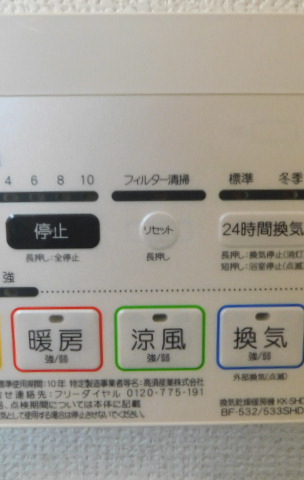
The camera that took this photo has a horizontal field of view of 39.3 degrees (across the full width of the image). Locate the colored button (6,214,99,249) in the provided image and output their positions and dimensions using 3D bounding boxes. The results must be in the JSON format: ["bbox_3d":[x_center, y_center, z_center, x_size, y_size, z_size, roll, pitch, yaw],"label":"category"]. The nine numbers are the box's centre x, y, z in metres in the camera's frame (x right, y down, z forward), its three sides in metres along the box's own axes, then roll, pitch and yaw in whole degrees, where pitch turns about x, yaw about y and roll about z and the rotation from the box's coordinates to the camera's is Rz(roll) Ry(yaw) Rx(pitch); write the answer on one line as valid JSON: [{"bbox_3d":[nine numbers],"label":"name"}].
[{"bbox_3d":[-0.029,-0.003,0.126,0.027,0.010,0.004,-1,7,-1],"label":"colored button"}]

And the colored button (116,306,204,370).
[{"bbox_3d":[0.003,0.030,0.131,0.027,0.020,0.004,-1,7,-1],"label":"colored button"}]

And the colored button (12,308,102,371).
[{"bbox_3d":[-0.029,0.031,0.130,0.027,0.020,0.004,-1,7,-1],"label":"colored button"}]

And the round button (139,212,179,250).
[{"bbox_3d":[0.002,-0.003,0.126,0.012,0.012,0.004,-1,7,-1],"label":"round button"}]

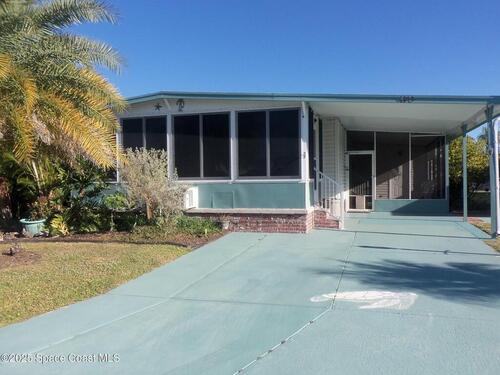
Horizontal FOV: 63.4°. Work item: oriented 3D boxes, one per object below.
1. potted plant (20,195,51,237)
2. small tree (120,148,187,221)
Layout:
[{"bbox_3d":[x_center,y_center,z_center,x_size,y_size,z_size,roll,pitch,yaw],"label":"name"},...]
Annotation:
[{"bbox_3d":[-4.933,0.649,9.300,0.660,0.970,0.640,-1,3,7],"label":"potted plant"},{"bbox_3d":[-2.267,-0.036,9.600,1.550,1.760,1.400,-1,3,7],"label":"small tree"}]

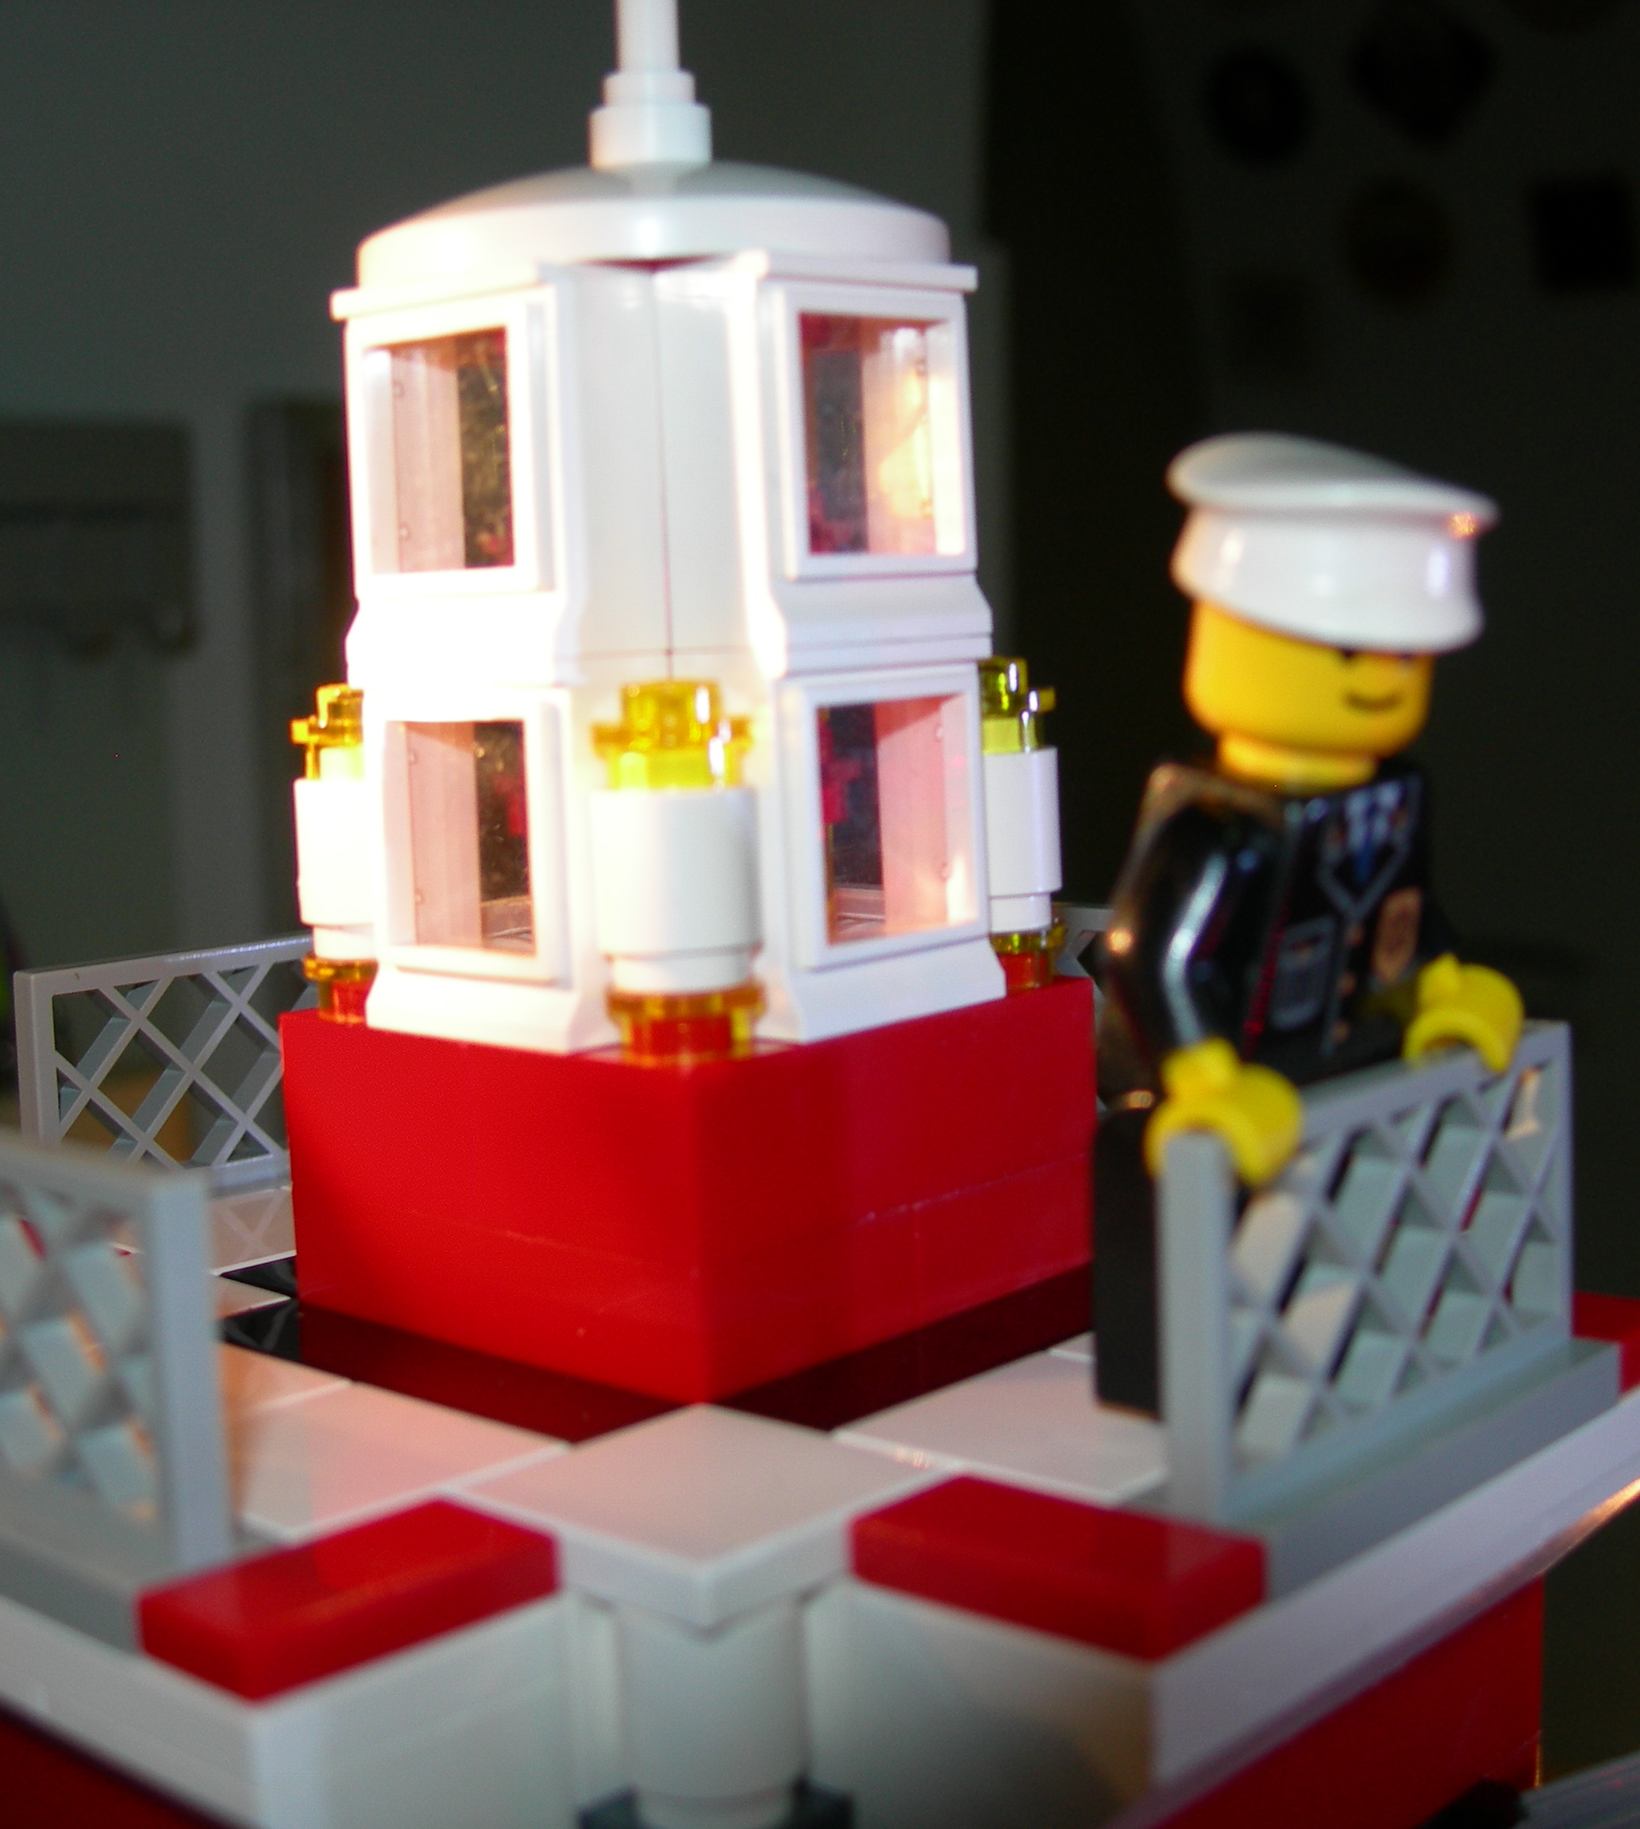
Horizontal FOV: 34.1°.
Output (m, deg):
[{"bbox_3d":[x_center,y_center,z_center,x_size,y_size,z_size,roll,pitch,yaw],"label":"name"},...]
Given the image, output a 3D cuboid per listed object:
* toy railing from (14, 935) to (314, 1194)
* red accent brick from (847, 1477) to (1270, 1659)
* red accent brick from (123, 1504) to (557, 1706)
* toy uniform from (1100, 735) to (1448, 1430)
[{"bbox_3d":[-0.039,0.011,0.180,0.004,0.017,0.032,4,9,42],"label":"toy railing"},{"bbox_3d":[0.010,0.026,0.110,0.016,0.003,0.008,4,9,42],"label":"red accent brick"},{"bbox_3d":[-0.019,0.028,0.109,0.008,0.003,0.016,4,9,42],"label":"red accent brick"},{"bbox_3d":[0.022,0.008,0.126,0.011,0.029,0.020,4,9,42],"label":"toy uniform"}]

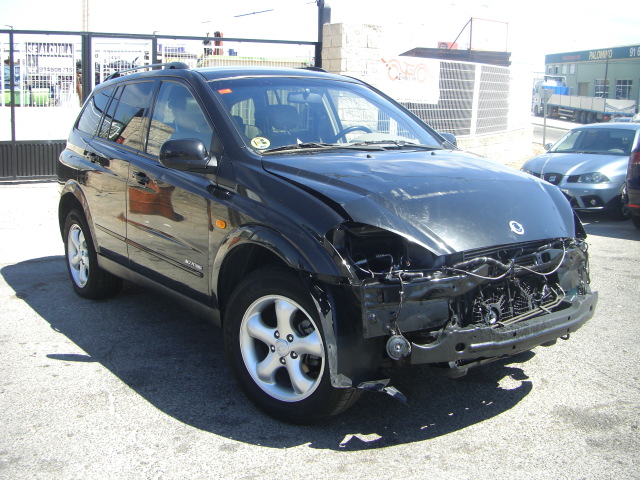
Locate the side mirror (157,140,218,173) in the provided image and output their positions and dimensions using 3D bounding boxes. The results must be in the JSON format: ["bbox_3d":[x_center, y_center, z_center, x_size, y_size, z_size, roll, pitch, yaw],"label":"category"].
[{"bbox_3d":[-0.675,-0.440,3.603,0.290,0.180,0.150,-7,12,-36],"label":"side mirror"}]

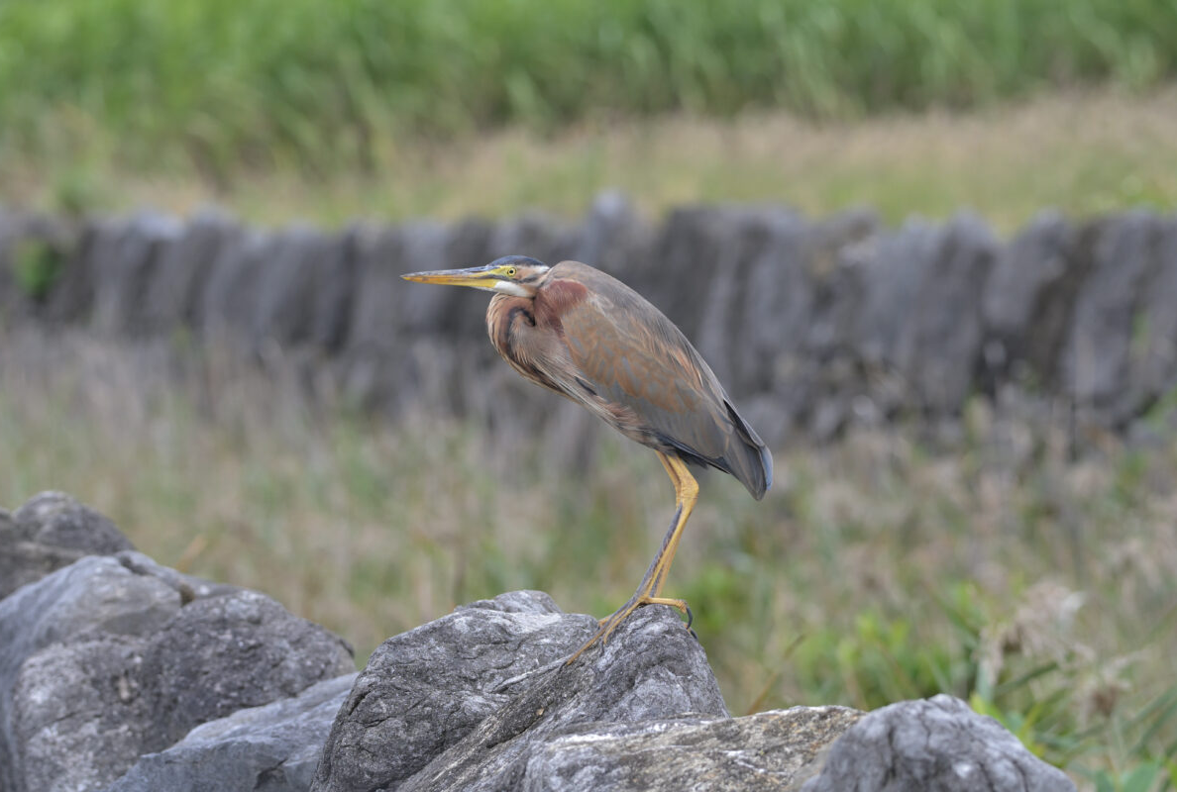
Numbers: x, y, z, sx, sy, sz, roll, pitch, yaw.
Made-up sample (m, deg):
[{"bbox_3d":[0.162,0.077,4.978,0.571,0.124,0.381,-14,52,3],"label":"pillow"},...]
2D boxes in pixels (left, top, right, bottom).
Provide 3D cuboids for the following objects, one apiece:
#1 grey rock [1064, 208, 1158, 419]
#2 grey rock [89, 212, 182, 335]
[{"bbox_3d":[1.525,-0.233,31.800,0.270,0.600,0.320,0,3,0],"label":"grey rock"},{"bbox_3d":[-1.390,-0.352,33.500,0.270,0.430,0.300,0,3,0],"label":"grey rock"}]

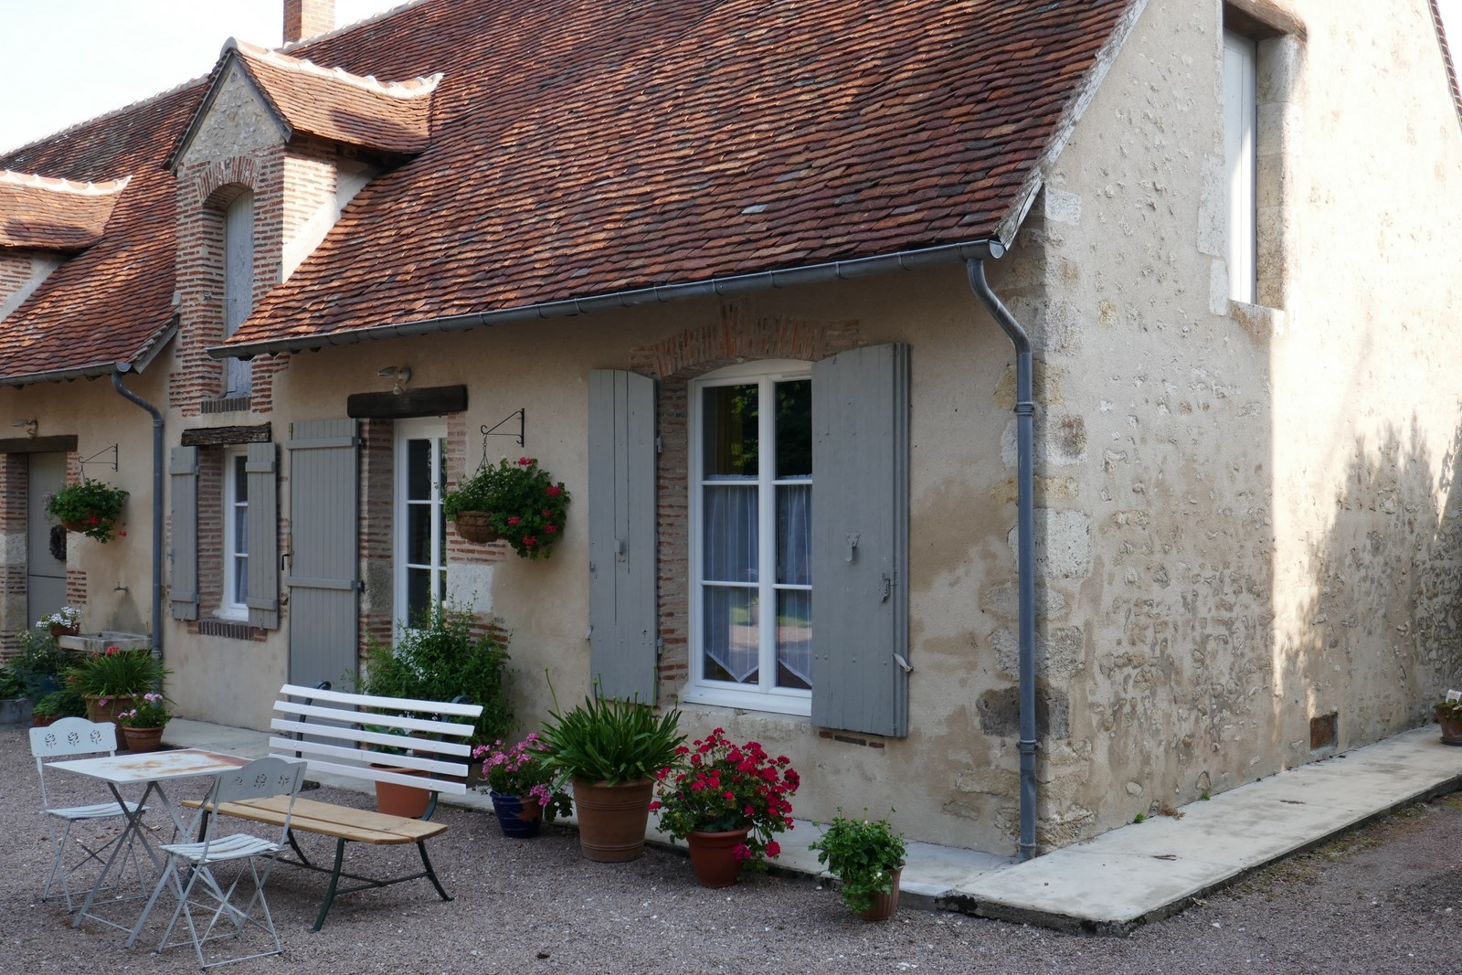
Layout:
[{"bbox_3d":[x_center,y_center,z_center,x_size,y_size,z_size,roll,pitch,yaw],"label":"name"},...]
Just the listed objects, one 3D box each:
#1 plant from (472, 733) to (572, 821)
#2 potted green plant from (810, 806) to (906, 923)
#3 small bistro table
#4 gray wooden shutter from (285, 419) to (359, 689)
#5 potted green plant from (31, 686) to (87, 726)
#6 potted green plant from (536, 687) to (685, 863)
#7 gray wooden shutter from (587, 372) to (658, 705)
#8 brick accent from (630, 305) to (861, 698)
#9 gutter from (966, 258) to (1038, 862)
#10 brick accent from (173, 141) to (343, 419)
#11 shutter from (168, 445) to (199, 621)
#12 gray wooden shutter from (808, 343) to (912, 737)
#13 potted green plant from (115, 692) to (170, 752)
[{"bbox_3d":[-1.198,1.663,8.638,0.560,0.510,0.500,-1,-1,42],"label":"plant"},{"bbox_3d":[0.572,1.680,6.747,0.415,0.472,0.415,0,-1,0],"label":"potted green plant"},{"bbox_3d":[-2.571,1.605,6.728,0.680,0.720,0.680,-1,-1,41],"label":"small bistro table"},{"bbox_3d":[-3.204,0.736,11.815,0.940,2.517,0.053,-1,-2,42],"label":"gray wooden shutter"},{"bbox_3d":[-5.683,1.879,12.715,0.470,0.400,0.440,-1,-1,42],"label":"potted green plant"},{"bbox_3d":[-0.640,1.496,7.959,0.734,0.891,0.734,0,-1,0],"label":"potted green plant"},{"bbox_3d":[-0.681,0.297,9.569,0.610,2.120,0.048,-1,-2,42],"label":"gray wooden shutter"},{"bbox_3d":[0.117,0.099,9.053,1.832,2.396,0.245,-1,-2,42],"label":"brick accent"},{"bbox_3d":[1.347,0.375,7.419,0.096,2.977,0.527,-1,-2,42],"label":"gutter"},{"bbox_3d":[-4.162,-1.737,13.127,1.832,2.258,0.554,-1,-2,42],"label":"brick accent"},{"bbox_3d":[-4.876,0.402,13.390,0.460,1.540,0.060,-1,-1,42],"label":"shutter"},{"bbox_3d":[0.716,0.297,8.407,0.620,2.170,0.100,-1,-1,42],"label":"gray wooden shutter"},{"bbox_3d":[-4.571,1.799,11.633,0.365,0.441,0.365,-1,-2,42],"label":"potted green plant"}]

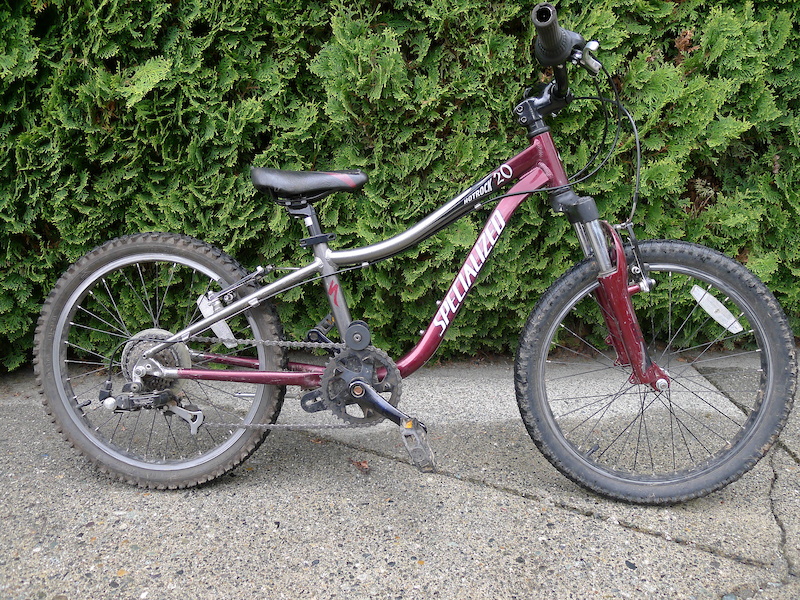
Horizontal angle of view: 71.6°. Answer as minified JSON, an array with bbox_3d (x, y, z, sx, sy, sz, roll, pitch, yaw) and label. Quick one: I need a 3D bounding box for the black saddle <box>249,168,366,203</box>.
[{"bbox_3d":[-0.165,-0.209,1.021,0.217,0.066,0.145,1,6,3],"label":"black saddle"}]

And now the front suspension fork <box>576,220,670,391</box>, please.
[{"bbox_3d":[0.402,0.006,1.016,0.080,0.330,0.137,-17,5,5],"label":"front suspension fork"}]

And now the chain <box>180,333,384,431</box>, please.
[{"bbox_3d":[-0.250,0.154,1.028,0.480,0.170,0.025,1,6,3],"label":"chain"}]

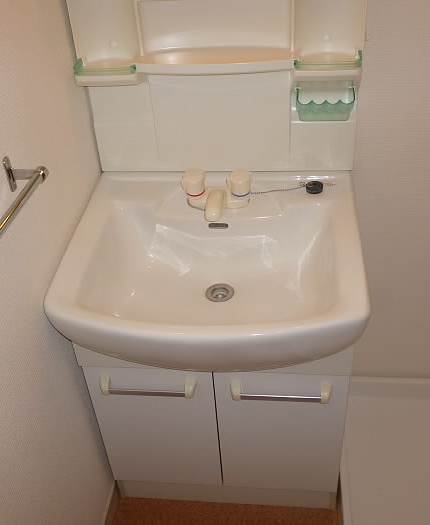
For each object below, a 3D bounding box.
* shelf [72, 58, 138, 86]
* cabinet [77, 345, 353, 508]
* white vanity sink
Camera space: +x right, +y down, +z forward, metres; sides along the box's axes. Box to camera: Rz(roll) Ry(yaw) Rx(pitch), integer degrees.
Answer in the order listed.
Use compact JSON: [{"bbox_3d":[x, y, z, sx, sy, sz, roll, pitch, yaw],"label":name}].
[{"bbox_3d":[-0.226,-0.417,1.220,0.137,0.052,0.090,1,36,7],"label":"shelf"},{"bbox_3d":[0.029,0.288,1.510,0.594,0.630,0.447,1,36,7],"label":"cabinet"},{"bbox_3d":[0.003,0.000,1.220,0.600,0.190,0.575,1,36,7],"label":"white vanity sink"}]

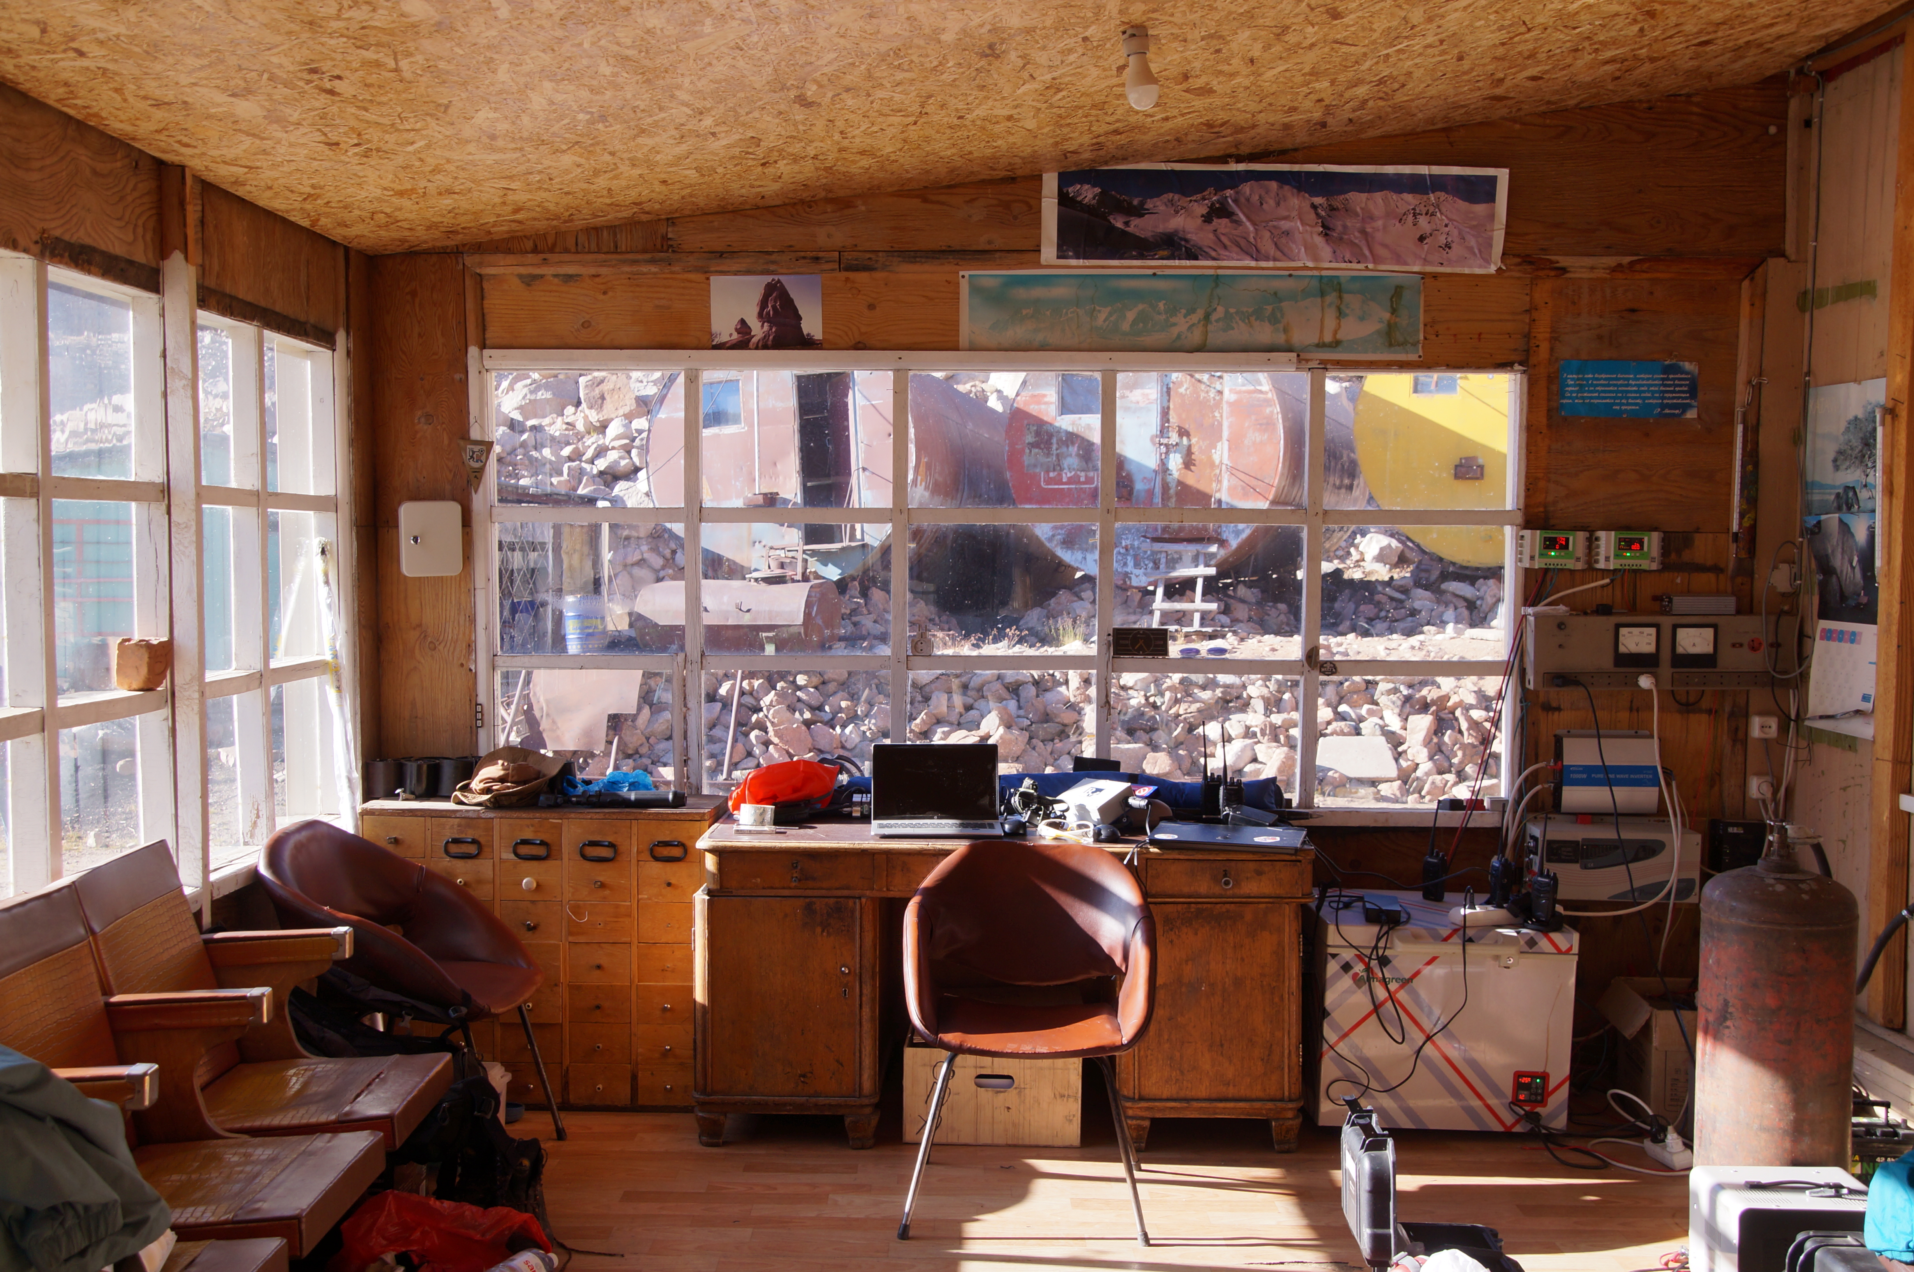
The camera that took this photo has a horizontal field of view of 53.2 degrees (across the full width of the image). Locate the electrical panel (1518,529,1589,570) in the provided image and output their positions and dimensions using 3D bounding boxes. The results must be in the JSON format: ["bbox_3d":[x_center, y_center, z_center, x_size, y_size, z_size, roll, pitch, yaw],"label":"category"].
[{"bbox_3d":[1.700,-0.244,5.454,0.191,0.112,0.055,0,3,0],"label":"electrical panel"}]

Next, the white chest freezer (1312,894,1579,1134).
[{"bbox_3d":[1.300,1.018,5.256,0.660,0.535,0.490,1,3,4],"label":"white chest freezer"}]

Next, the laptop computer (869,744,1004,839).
[{"bbox_3d":[-0.044,0.405,5.069,0.343,0.205,0.330,0,3,1],"label":"laptop computer"}]

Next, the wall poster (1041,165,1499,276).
[{"bbox_3d":[0.892,-1.171,5.366,1.300,0.285,0.012,0,3,1],"label":"wall poster"}]

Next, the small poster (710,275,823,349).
[{"bbox_3d":[-0.543,-0.922,5.459,0.318,0.209,0.010,0,3,0],"label":"small poster"}]

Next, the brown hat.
[{"bbox_3d":[-1.241,0.386,5.306,0.320,0.152,0.280,0,3,0],"label":"brown hat"}]

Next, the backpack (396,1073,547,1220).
[{"bbox_3d":[-1.125,1.132,4.432,0.260,0.330,0.300,3,4,38],"label":"backpack"}]

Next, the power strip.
[{"bbox_3d":[1.784,1.291,4.803,0.058,0.045,0.190,0,3,-11],"label":"power strip"}]

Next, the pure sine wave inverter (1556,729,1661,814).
[{"bbox_3d":[1.828,0.382,5.366,0.272,0.230,0.130,0,3,1],"label":"pure sine wave inverter"}]

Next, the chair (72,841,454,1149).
[{"bbox_3d":[-1.378,0.899,3.924,0.620,0.900,0.580,0,3,1],"label":"chair"}]

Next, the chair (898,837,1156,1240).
[{"bbox_3d":[0.161,0.909,4.391,0.570,0.794,0.590,0,3,4],"label":"chair"}]

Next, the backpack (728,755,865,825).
[{"bbox_3d":[-0.451,0.406,5.265,0.340,0.170,0.240,1,3,18],"label":"backpack"}]

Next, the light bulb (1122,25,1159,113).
[{"bbox_3d":[0.371,-1.155,3.893,0.071,0.174,0.071,-5,3,1],"label":"light bulb"}]

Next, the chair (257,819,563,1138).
[{"bbox_3d":[-1.397,0.906,4.757,0.640,0.790,0.590,2,4,24],"label":"chair"}]

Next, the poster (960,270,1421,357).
[{"bbox_3d":[0.668,-0.914,5.450,1.310,0.243,0.010,0,3,0],"label":"poster"}]

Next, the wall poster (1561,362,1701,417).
[{"bbox_3d":[1.914,-0.703,5.452,0.397,0.165,0.010,0,3,0],"label":"wall poster"}]

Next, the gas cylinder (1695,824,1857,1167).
[{"bbox_3d":[1.706,0.871,3.987,0.300,0.980,0.300,0,3,1],"label":"gas cylinder"}]

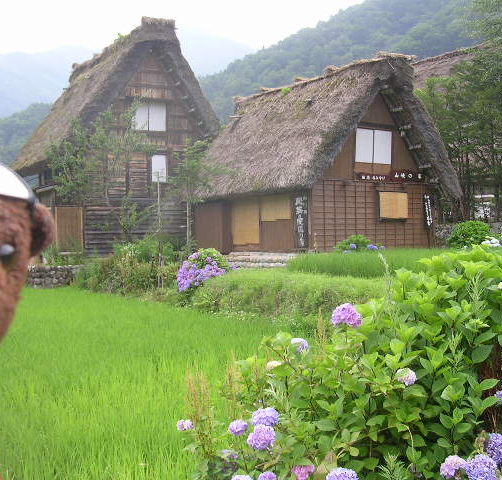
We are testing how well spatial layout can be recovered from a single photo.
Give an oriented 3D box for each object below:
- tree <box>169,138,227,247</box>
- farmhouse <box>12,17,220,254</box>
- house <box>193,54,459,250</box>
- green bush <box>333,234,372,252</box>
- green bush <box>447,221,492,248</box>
[{"bbox_3d":[-2.117,-1.820,27.800,2.200,4.400,2.000,-2,-1,0],"label":"tree"},{"bbox_3d":[-6.855,-4.431,33.588,8.900,10.450,9.700,-1,-1,-37],"label":"farmhouse"},{"bbox_3d":[2.374,-2.987,28.307,7.650,7.070,9.700,-1,-1,-37],"label":"house"},{"bbox_3d":[3.482,0.154,24.100,1.300,0.680,1.000,-2,-1,0],"label":"green bush"},{"bbox_3d":[8.708,-0.199,28.000,1.750,1.150,1.500,-2,-1,0],"label":"green bush"}]

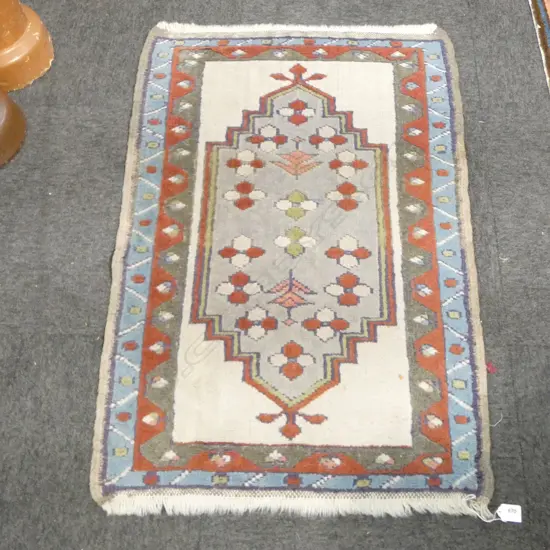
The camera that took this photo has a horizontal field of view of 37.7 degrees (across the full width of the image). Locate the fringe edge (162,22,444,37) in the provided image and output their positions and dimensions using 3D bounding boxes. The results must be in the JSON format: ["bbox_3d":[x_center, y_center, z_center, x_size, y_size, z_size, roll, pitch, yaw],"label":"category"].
[{"bbox_3d":[0.051,-0.632,2.058,0.726,0.015,0.041,1,65,3],"label":"fringe edge"}]

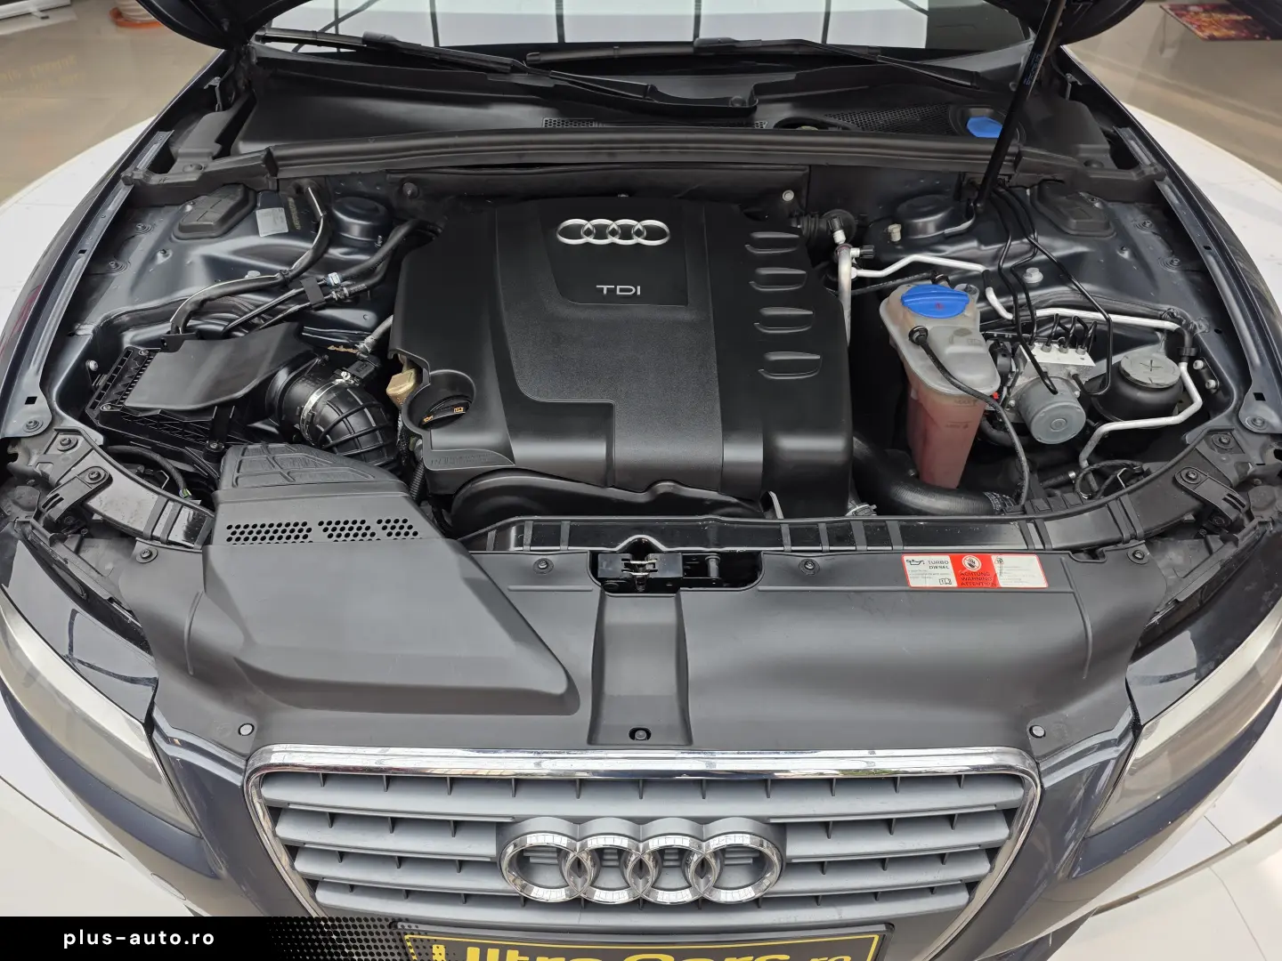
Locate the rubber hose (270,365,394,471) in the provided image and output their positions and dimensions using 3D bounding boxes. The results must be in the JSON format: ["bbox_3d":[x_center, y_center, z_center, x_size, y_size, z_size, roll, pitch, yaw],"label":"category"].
[{"bbox_3d":[-0.378,-0.084,1.083,0.165,0.120,0.120,26,50,24],"label":"rubber hose"}]

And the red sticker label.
[{"bbox_3d":[0.367,0.100,0.935,0.153,0.002,0.043,0,51,0],"label":"red sticker label"}]

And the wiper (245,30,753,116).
[{"bbox_3d":[-0.260,-0.699,1.465,0.920,0.060,0.070,11,45,11],"label":"wiper"}]

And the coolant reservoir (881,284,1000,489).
[{"bbox_3d":[0.401,-0.129,1.197,0.138,0.270,0.175,0,44,0],"label":"coolant reservoir"}]

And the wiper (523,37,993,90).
[{"bbox_3d":[0.197,-0.710,1.460,0.790,0.065,0.085,0,44,0],"label":"wiper"}]

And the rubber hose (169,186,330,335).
[{"bbox_3d":[-0.554,-0.327,1.251,0.155,0.090,0.340,0,44,0],"label":"rubber hose"}]

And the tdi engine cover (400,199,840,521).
[{"bbox_3d":[-0.028,-0.197,1.198,0.575,0.155,0.510,0,51,0],"label":"tdi engine cover"}]

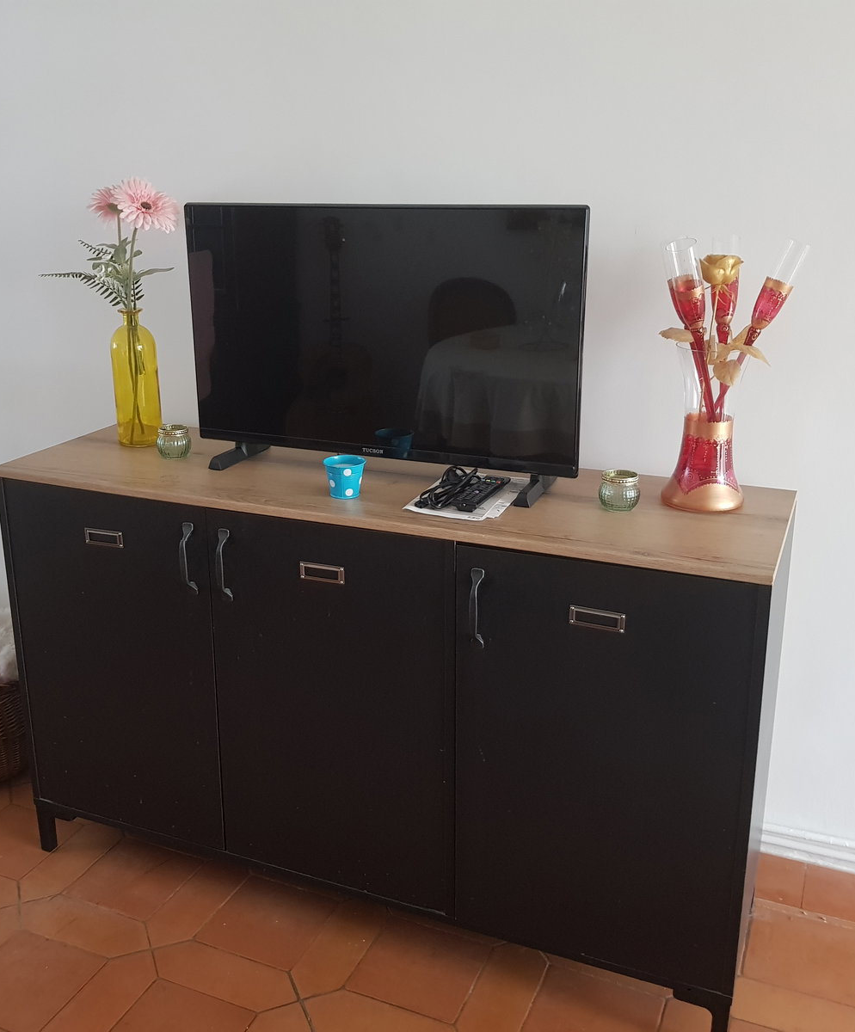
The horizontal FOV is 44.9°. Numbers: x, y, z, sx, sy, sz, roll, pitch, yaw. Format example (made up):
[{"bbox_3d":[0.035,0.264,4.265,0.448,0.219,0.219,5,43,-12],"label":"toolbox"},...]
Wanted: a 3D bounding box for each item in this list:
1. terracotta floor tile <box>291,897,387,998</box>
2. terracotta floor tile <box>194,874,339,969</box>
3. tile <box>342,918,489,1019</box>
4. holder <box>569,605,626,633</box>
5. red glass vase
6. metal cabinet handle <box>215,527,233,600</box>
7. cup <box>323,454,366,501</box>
[{"bbox_3d":[-0.154,0.774,1.871,0.105,0.012,0.303,8,19,22],"label":"terracotta floor tile"},{"bbox_3d":[-0.296,0.773,1.958,0.200,0.016,0.200,8,19,22],"label":"terracotta floor tile"},{"bbox_3d":[-0.013,0.811,1.844,0.200,0.016,0.200,8,19,22],"label":"tile"},{"bbox_3d":[0.245,0.149,1.492,0.082,0.029,0.005,8,19,22],"label":"holder"},{"bbox_3d":[0.453,-0.146,1.664,0.134,0.254,0.134,8,19,22],"label":"red glass vase"},{"bbox_3d":[-0.342,0.087,1.719,0.019,0.127,0.027,8,19,22],"label":"metal cabinet handle"},{"bbox_3d":[-0.140,-0.063,1.738,0.073,0.059,0.073,0,18,0],"label":"cup"}]

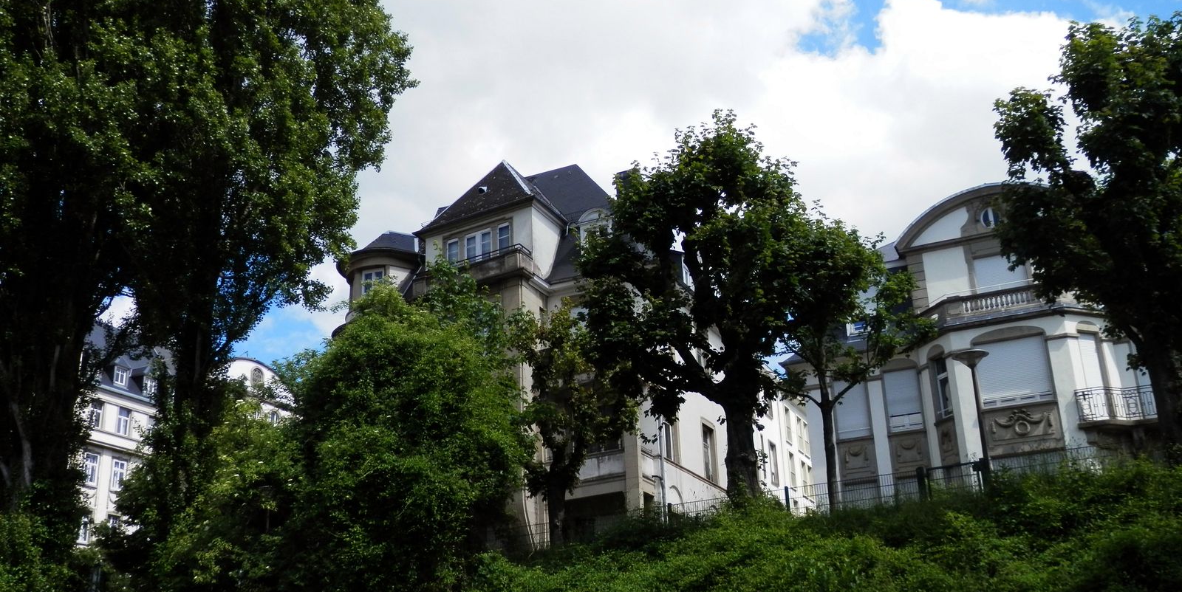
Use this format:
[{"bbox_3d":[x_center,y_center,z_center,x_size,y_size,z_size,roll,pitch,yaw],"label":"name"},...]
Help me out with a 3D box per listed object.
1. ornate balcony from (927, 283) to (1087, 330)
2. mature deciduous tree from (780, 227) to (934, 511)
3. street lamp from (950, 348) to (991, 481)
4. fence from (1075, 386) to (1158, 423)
[{"bbox_3d":[11.401,0.458,30.358,4.200,1.100,1.350,-12,-22,26],"label":"ornate balcony"},{"bbox_3d":[5.342,1.477,22.628,2.993,6.274,2.993,-15,-23,32],"label":"mature deciduous tree"},{"bbox_3d":[7.778,2.683,22.594,0.730,3.376,0.730,-15,-23,32],"label":"street lamp"},{"bbox_3d":[13.521,2.813,28.990,2.300,0.920,0.600,-8,-20,17],"label":"fence"}]

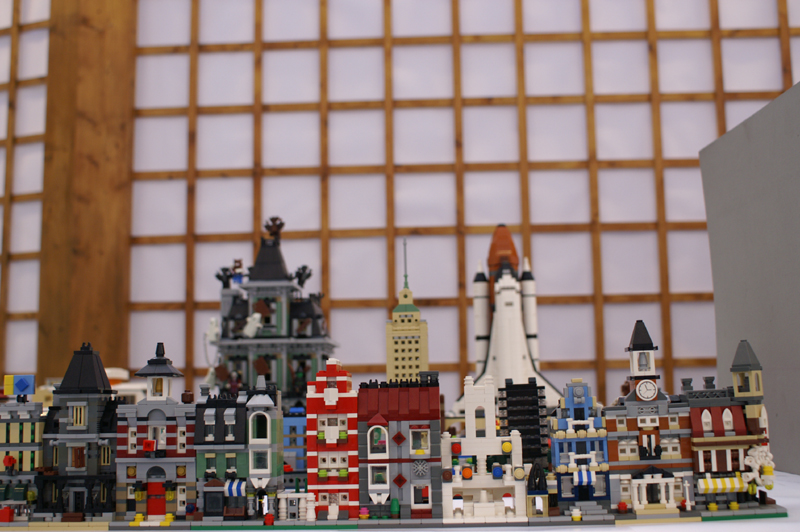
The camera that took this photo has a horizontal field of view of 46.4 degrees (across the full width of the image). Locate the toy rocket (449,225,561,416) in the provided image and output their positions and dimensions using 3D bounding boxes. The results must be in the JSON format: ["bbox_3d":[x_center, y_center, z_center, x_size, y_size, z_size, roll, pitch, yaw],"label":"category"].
[{"bbox_3d":[0.214,0.109,1.860,0.226,0.390,0.175,-1,-7,2],"label":"toy rocket"}]

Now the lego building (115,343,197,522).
[{"bbox_3d":[-0.188,0.134,0.752,0.065,0.142,0.056,-2,-7,4],"label":"lego building"}]

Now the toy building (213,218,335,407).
[{"bbox_3d":[-0.210,0.110,1.640,0.200,0.385,0.205,-2,-7,2],"label":"toy building"}]

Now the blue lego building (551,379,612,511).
[{"bbox_3d":[0.141,0.141,0.731,0.042,0.103,0.054,-2,-7,3],"label":"blue lego building"}]

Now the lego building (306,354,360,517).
[{"bbox_3d":[-0.050,0.138,0.744,0.040,0.124,0.046,-2,-7,4],"label":"lego building"}]

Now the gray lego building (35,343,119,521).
[{"bbox_3d":[-0.252,0.134,0.757,0.065,0.141,0.060,-2,-7,4],"label":"gray lego building"}]

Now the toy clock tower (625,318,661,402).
[{"bbox_3d":[0.185,0.073,0.713,0.023,0.061,0.024,-2,-7,4],"label":"toy clock tower"}]

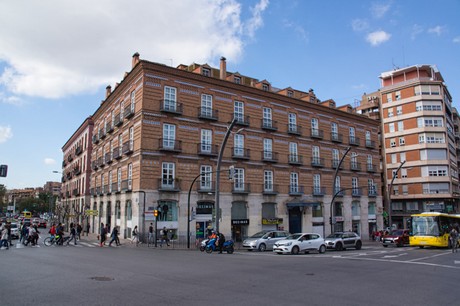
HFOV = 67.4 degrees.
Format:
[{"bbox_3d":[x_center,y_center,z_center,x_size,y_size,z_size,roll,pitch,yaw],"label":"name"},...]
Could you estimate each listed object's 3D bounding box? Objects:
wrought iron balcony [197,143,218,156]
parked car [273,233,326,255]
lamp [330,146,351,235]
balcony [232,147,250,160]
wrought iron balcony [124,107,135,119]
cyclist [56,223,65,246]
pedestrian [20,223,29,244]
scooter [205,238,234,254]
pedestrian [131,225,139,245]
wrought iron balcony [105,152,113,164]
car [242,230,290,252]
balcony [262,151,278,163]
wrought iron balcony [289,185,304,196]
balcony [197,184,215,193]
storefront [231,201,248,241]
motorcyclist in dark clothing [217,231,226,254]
[{"bbox_3d":[-2.283,-0.246,35.894,2.226,1.144,0.546,6,-11,-35],"label":"wrought iron balcony"},{"bbox_3d":[5.100,6.551,24.997,4.060,1.450,1.780,5,-10,-31],"label":"parked car"},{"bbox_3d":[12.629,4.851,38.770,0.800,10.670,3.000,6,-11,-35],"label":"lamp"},{"bbox_3d":[1.270,0.169,38.839,2.243,1.190,0.536,7,-12,-35],"label":"balcony"},{"bbox_3d":[-11.059,-4.444,38.341,0.598,1.248,1.950,5,-10,-30],"label":"wrought iron balcony"},{"bbox_3d":[-12.558,6.013,25.670,0.500,1.670,0.500,5,-11,-29],"label":"cyclist"},{"bbox_3d":[-16.758,6.689,28.269,0.520,1.710,0.480,2,-9,-12],"label":"pedestrian"},{"bbox_3d":[-0.651,5.907,22.031,1.870,1.060,0.700,1,-9,-6],"label":"scooter"},{"bbox_3d":[-7.961,6.921,29.101,0.650,1.660,0.500,3,-9,-18],"label":"pedestrian"},{"bbox_3d":[-14.588,0.683,41.641,0.500,1.150,2.200,5,-10,-31],"label":"wrought iron balcony"},{"bbox_3d":[3.250,7.369,28.800,4.450,1.650,1.830,6,-11,-36],"label":"car"},{"bbox_3d":[4.922,0.512,41.972,2.200,1.200,0.500,6,-11,-36],"label":"balcony"},{"bbox_3d":[8.827,5.031,45.958,2.155,1.248,0.598,6,-11,-36],"label":"wrought iron balcony"},{"bbox_3d":[-2.276,3.513,35.297,2.226,1.155,0.546,6,-11,-35],"label":"balcony"},{"bbox_3d":[1.033,7.356,37.135,2.330,4.220,0.500,6,-11,-36],"label":"storefront"},{"bbox_3d":[-0.674,6.860,26.365,0.550,1.660,0.550,3,-9,-22],"label":"motorcyclist in dark clothing"}]

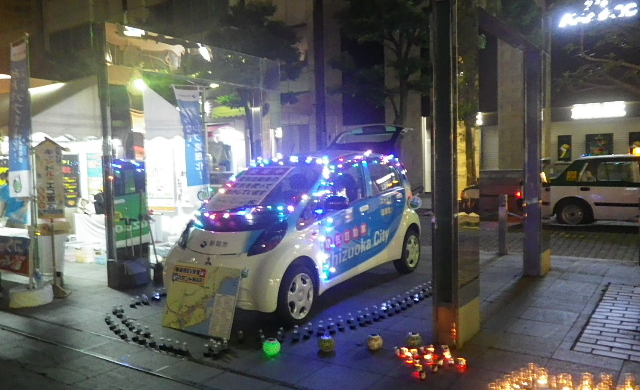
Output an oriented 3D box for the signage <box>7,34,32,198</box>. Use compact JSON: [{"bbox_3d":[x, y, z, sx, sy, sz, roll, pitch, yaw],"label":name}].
[{"bbox_3d":[-3.570,-0.883,6.135,0.520,1.820,0.050,1,4,39],"label":"signage"}]

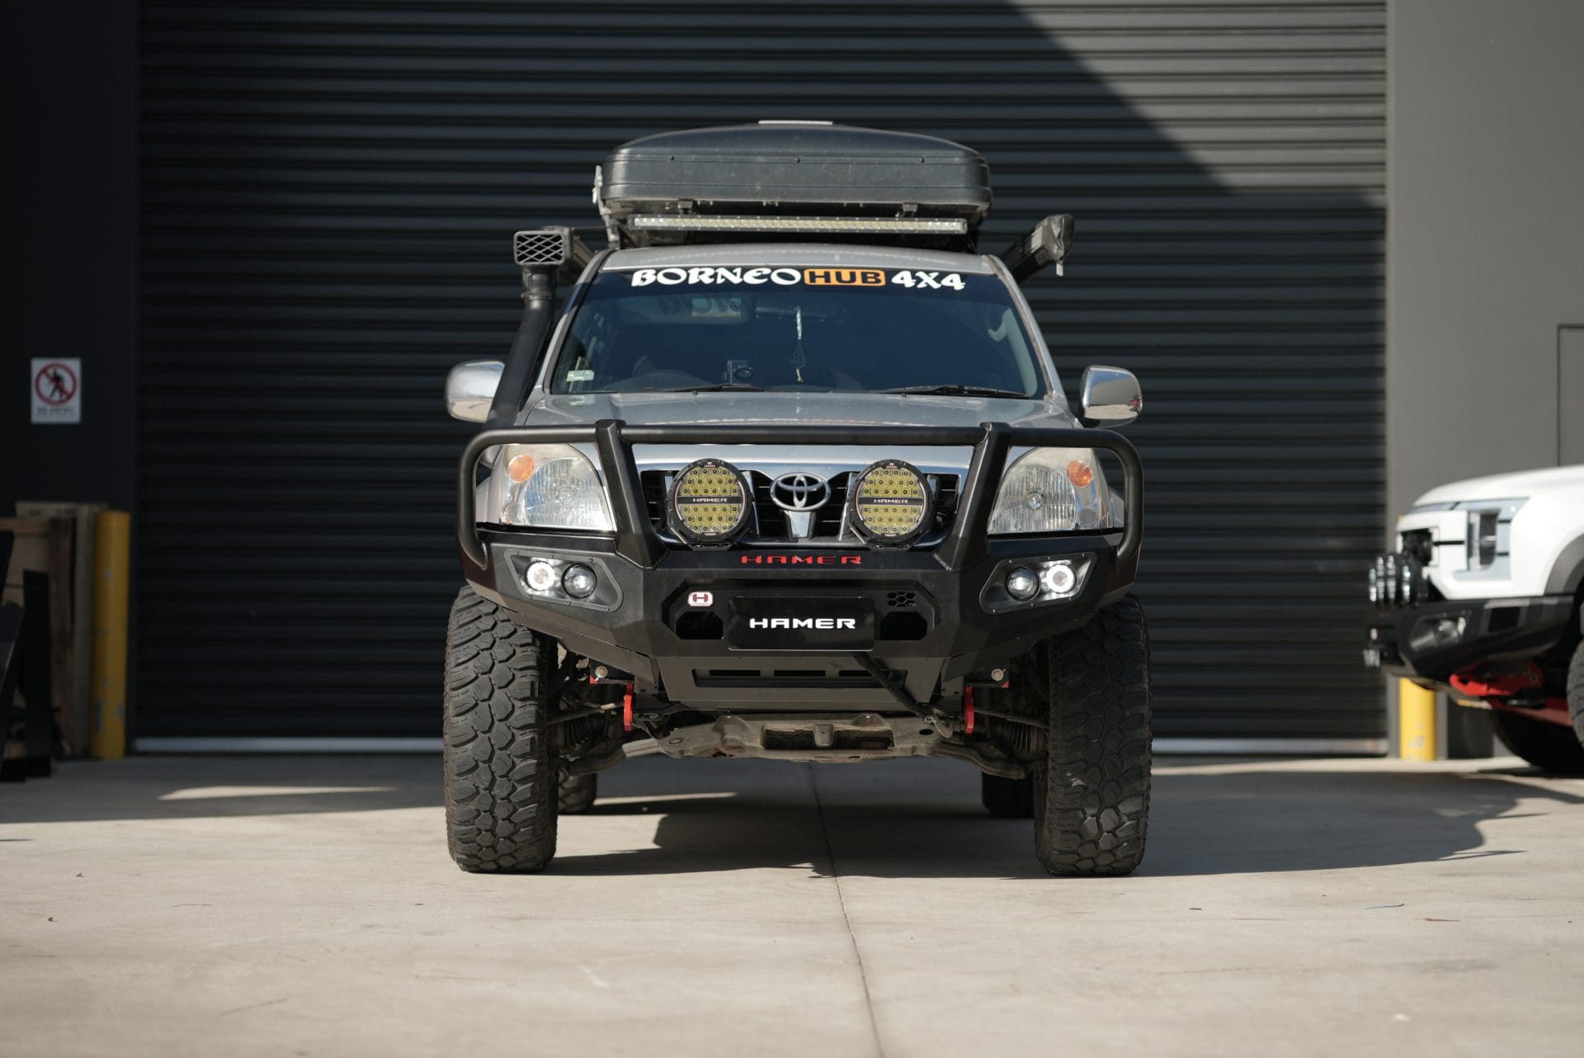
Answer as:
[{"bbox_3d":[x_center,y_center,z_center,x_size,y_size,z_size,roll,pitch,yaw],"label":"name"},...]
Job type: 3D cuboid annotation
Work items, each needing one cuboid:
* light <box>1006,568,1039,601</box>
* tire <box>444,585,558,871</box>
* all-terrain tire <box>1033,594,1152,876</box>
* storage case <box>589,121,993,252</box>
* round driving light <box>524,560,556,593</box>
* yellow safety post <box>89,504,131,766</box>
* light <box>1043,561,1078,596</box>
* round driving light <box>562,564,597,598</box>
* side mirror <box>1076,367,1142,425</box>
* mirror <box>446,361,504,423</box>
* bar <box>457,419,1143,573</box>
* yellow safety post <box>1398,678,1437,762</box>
[{"bbox_3d":[0.601,0.142,9.750,0.090,0.090,0.070,0,-1,0],"label":"light"},{"bbox_3d":[-0.806,0.547,10.518,0.285,0.820,0.830,0,-1,0],"label":"tire"},{"bbox_3d":[0.838,0.554,10.538,0.285,0.820,0.830,0,-1,0],"label":"all-terrain tire"},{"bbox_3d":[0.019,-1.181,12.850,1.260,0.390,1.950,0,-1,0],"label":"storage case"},{"bbox_3d":[-0.659,0.125,9.820,0.088,0.088,0.070,0,-1,0],"label":"round driving light"},{"bbox_3d":[-3.200,0.499,17.560,0.168,1.170,0.168,1,-1,0],"label":"yellow safety post"},{"bbox_3d":[0.703,0.132,9.820,0.088,0.088,0.070,0,-1,0],"label":"light"},{"bbox_3d":[-0.553,0.135,9.750,0.090,0.090,0.070,0,-1,0],"label":"round driving light"},{"bbox_3d":[0.956,-0.401,11.270,0.200,0.185,0.150,0,-1,0],"label":"side mirror"},{"bbox_3d":[-0.945,-0.414,11.270,0.200,0.185,0.150,0,-1,0],"label":"mirror"},{"bbox_3d":[0.021,-0.087,9.780,1.810,0.400,0.400,0,-1,0],"label":"bar"},{"bbox_3d":[2.971,0.511,17.750,0.168,1.170,0.168,0,-1,0],"label":"yellow safety post"}]

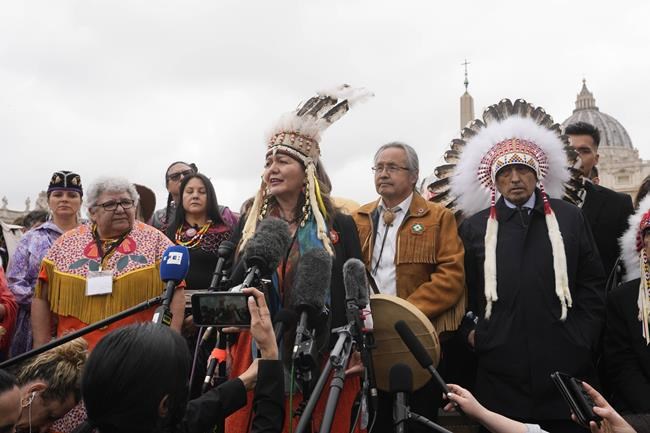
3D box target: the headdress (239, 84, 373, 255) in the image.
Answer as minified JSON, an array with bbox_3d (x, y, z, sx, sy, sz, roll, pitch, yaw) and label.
[{"bbox_3d":[-0.072,-0.163,2.340,0.370,0.580,0.400,-5,-8,37],"label":"headdress"}]

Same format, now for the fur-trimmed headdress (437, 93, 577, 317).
[{"bbox_3d":[0.695,-0.016,2.460,0.550,0.800,0.360,-1,-6,13],"label":"fur-trimmed headdress"}]

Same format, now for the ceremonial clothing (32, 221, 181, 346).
[{"bbox_3d":[-0.843,0.274,2.470,0.540,0.520,0.340,1,-6,-9],"label":"ceremonial clothing"}]

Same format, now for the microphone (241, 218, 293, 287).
[{"bbox_3d":[-0.163,0.100,1.760,0.100,0.250,0.100,32,-31,0],"label":"microphone"}]

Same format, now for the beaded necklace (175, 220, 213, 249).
[{"bbox_3d":[-0.595,0.082,2.860,0.170,0.140,0.130,1,-6,-7],"label":"beaded necklace"}]

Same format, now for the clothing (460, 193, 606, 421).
[{"bbox_3d":[0.783,0.358,2.430,0.540,0.880,0.350,-1,-6,12],"label":"clothing"}]

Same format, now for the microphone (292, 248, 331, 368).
[{"bbox_3d":[-0.036,0.246,1.690,0.100,0.330,0.110,9,-18,0],"label":"microphone"}]

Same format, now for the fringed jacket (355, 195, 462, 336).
[{"bbox_3d":[0.332,0.220,2.780,0.560,0.680,0.340,-2,-7,21],"label":"fringed jacket"}]

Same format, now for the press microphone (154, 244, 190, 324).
[{"bbox_3d":[-0.406,0.182,1.670,0.078,0.250,0.078,12,-12,-6],"label":"press microphone"}]

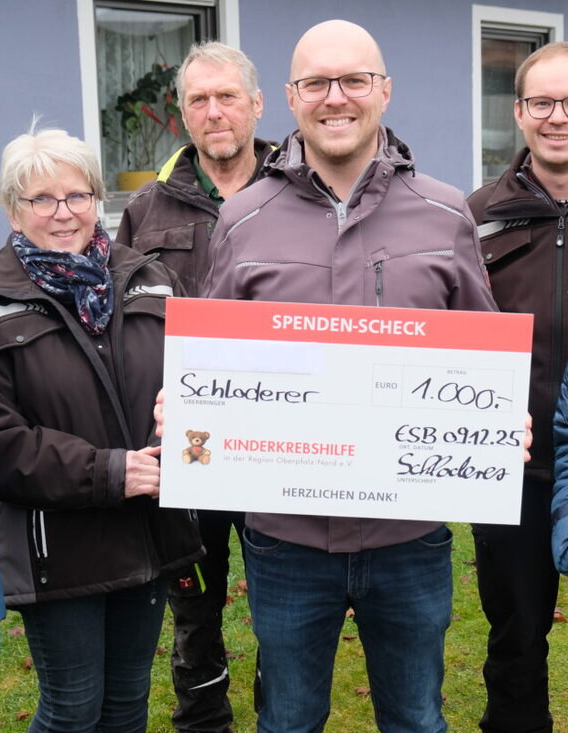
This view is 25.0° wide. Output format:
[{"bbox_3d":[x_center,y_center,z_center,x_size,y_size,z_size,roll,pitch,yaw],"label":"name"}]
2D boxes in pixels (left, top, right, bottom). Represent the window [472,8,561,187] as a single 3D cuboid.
[{"bbox_3d":[1.672,-1.838,9.391,1.032,1.486,0.160,-9,11,-40],"label":"window"}]

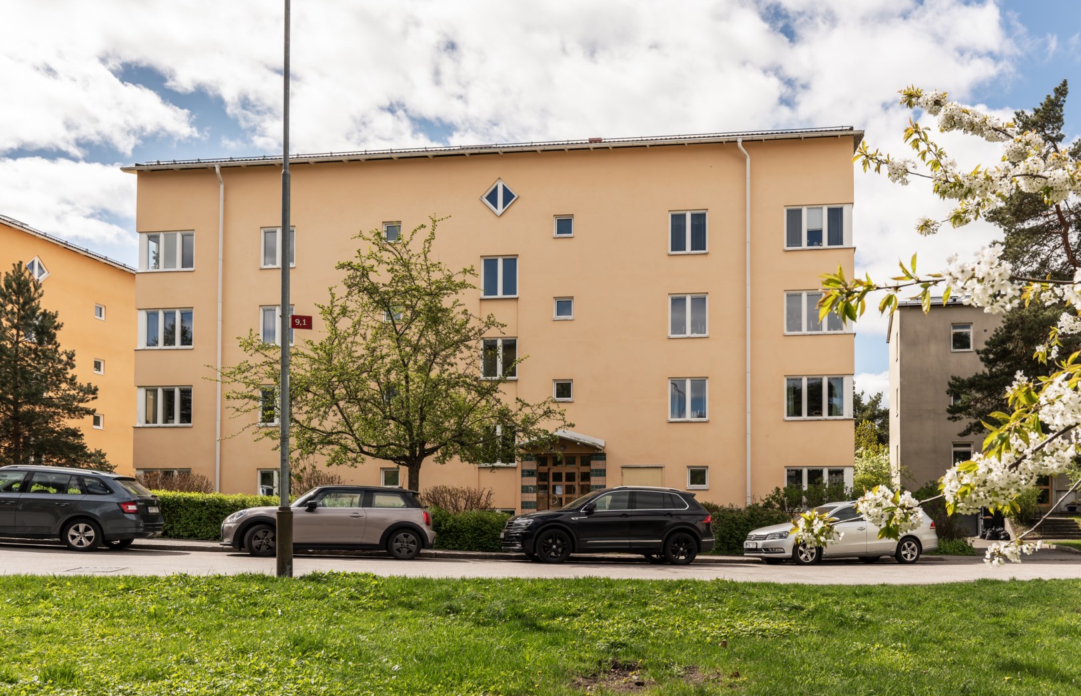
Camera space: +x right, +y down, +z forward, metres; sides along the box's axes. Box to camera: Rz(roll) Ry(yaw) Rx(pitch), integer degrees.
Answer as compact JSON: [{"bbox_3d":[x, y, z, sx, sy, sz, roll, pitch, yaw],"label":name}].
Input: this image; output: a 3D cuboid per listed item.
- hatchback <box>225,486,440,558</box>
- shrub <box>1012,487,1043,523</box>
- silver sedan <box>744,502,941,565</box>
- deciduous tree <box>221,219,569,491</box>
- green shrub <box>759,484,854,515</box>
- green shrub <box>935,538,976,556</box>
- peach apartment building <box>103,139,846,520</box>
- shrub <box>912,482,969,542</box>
[{"bbox_3d":[-4.170,3.350,16.700,3.850,1.420,1.730,1,-5,-12],"label":"hatchback"},{"bbox_3d":[19.719,6.371,34.000,1.300,1.500,1.300,-1,-5,7],"label":"shrub"},{"bbox_3d":[7.630,4.580,21.300,4.770,1.510,1.830,1,-5,-15],"label":"silver sedan"},{"bbox_3d":[-3.849,0.682,23.000,9.300,8.200,8.200,-1,-5,7],"label":"deciduous tree"},{"bbox_3d":[7.769,4.615,24.500,2.800,1.400,1.500,-1,-5,7],"label":"green shrub"},{"bbox_3d":[11.218,5.383,22.800,1.200,0.520,0.800,-1,-5,7],"label":"green shrub"},{"bbox_3d":[-1.457,-0.384,34.214,25.300,12.800,11.200,-1,-5,7],"label":"peach apartment building"},{"bbox_3d":[13.060,5.346,27.500,1.900,2.000,1.700,-1,-5,7],"label":"shrub"}]

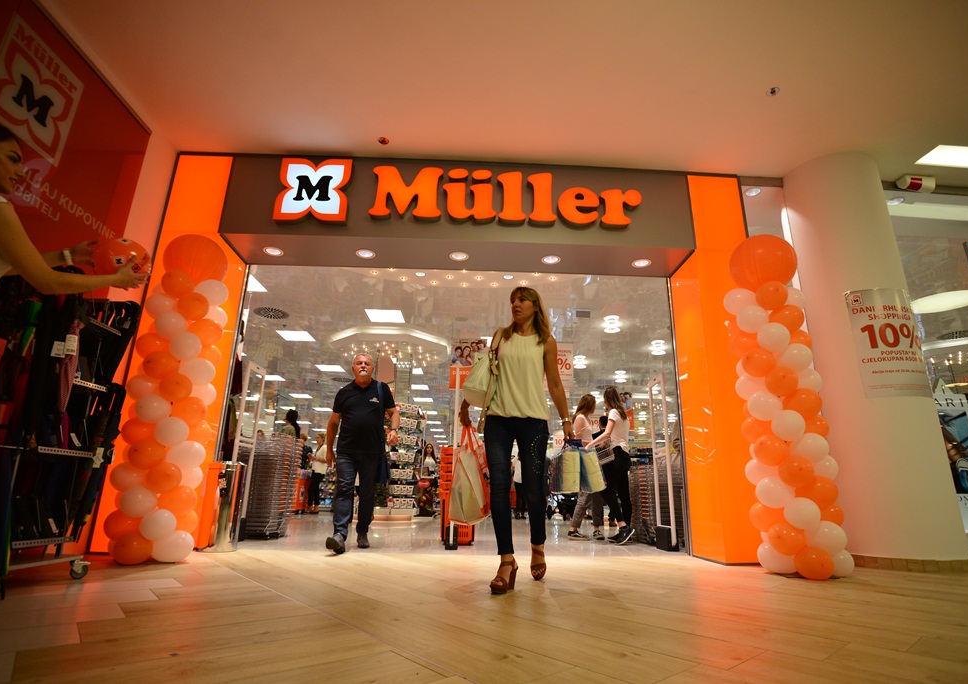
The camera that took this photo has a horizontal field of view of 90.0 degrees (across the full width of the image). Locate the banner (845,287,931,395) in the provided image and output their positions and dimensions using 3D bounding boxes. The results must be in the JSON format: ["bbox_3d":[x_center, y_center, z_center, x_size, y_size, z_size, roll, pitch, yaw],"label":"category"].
[{"bbox_3d":[3.468,-0.004,4.089,0.570,0.950,0.120,1,-17,3],"label":"banner"}]

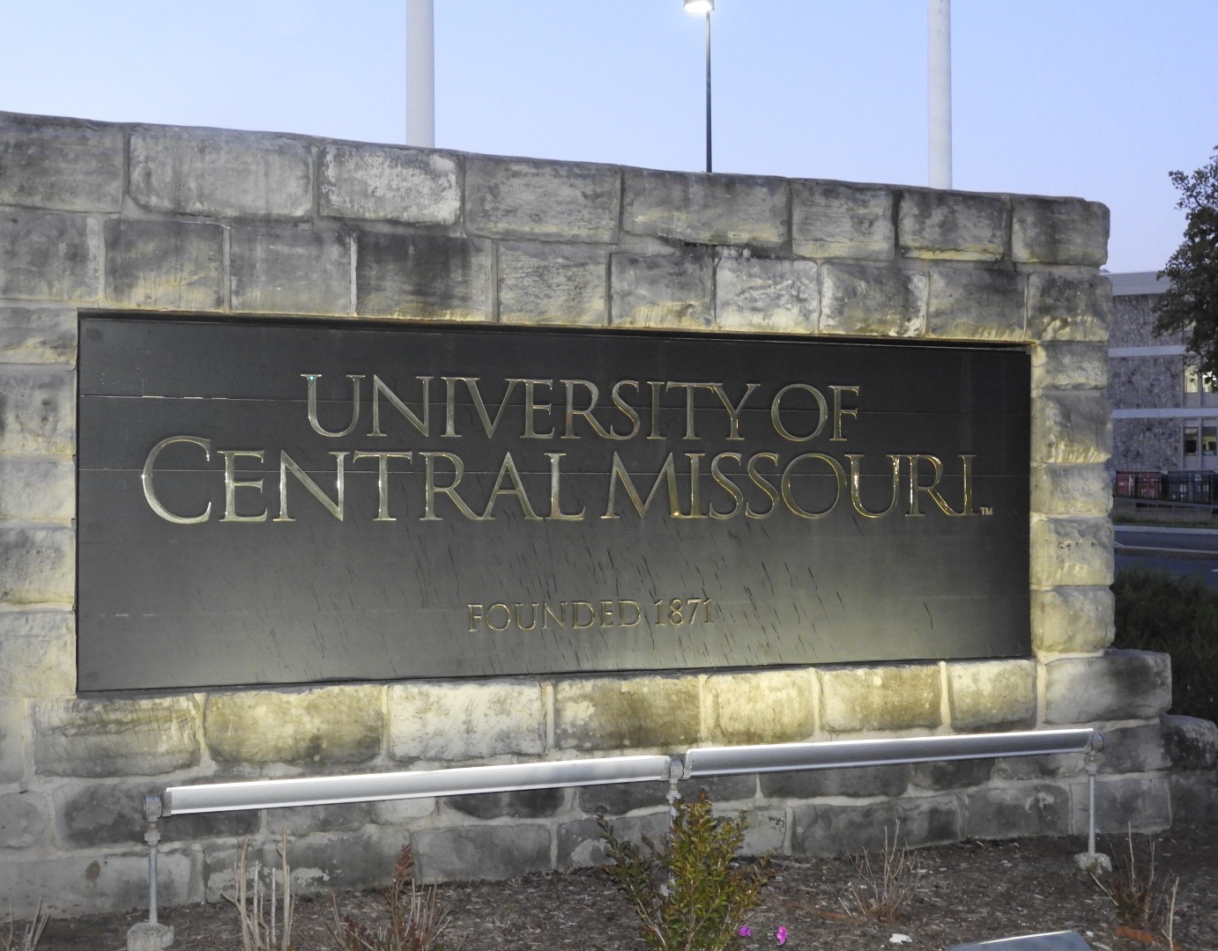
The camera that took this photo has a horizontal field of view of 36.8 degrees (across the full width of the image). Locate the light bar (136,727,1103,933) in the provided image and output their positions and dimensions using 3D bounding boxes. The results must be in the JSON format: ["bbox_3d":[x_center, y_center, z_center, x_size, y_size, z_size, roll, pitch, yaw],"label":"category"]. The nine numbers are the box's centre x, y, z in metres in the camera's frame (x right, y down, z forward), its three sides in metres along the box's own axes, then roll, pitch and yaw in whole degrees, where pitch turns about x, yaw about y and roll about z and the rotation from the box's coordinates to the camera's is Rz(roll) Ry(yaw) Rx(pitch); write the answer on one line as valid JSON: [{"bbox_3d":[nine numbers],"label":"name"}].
[{"bbox_3d":[0.240,1.284,6.747,3.862,0.506,0.150,0,0,-23],"label":"light bar"}]

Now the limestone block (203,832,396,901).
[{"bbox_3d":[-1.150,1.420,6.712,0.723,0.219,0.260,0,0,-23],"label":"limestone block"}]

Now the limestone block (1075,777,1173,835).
[{"bbox_3d":[2.529,1.663,9.358,0.597,0.289,0.300,0,-1,-20],"label":"limestone block"}]

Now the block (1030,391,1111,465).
[{"bbox_3d":[2.045,-0.213,8.446,0.437,0.331,0.320,0,-1,-21],"label":"block"}]

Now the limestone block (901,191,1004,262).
[{"bbox_3d":[1.473,-1.101,8.226,0.552,0.290,0.300,0,-1,-21],"label":"limestone block"}]

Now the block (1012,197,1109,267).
[{"bbox_3d":[2.192,-1.206,9.237,0.564,0.335,0.300,0,-1,-20],"label":"block"}]

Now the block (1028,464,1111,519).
[{"bbox_3d":[2.088,0.074,8.493,0.377,0.238,0.280,0,-1,-22],"label":"block"}]

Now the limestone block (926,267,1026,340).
[{"bbox_3d":[1.591,-0.762,8.309,0.516,0.306,0.280,0,-1,-22],"label":"limestone block"}]

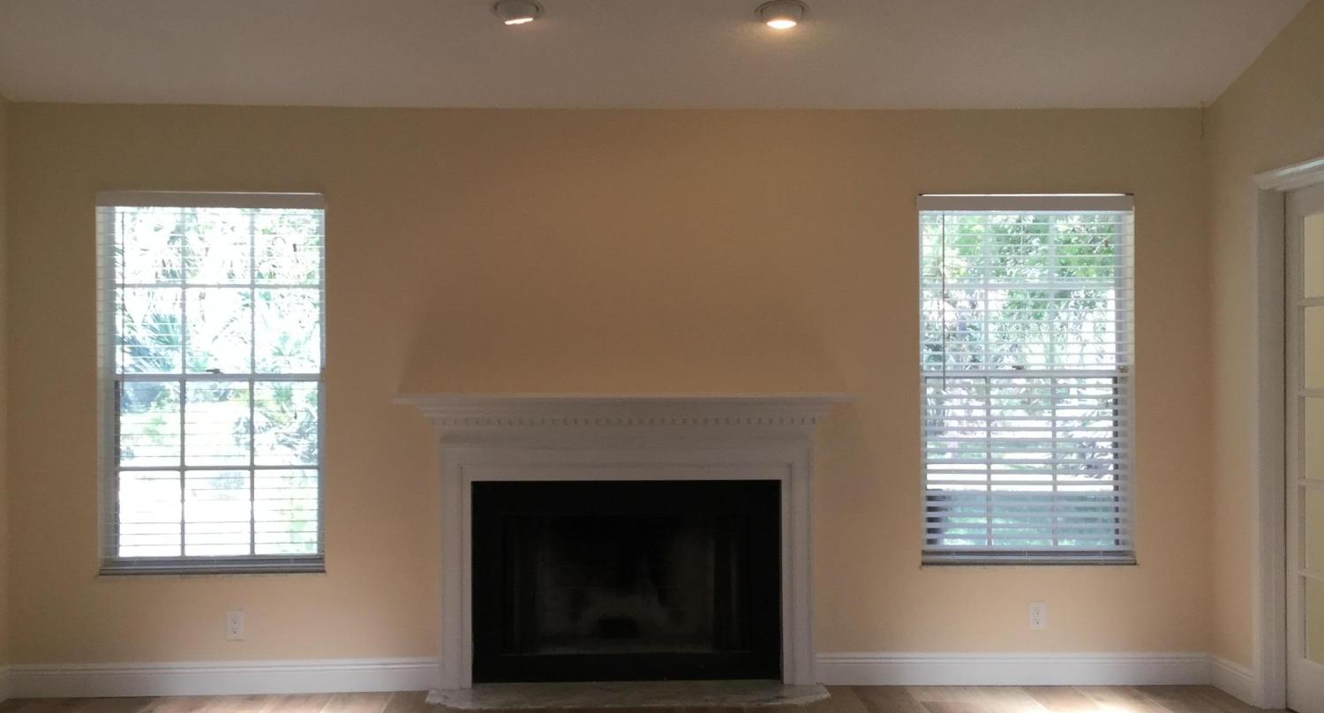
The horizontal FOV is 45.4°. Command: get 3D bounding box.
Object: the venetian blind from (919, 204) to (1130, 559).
[{"bbox_3d":[1.531,0.096,6.678,0.905,1.550,0.110,0,0,-3],"label":"venetian blind"}]

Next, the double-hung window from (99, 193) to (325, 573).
[{"bbox_3d":[-1.841,0.108,6.491,0.913,1.553,0.065,0,0,-3],"label":"double-hung window"}]

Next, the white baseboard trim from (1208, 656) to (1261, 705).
[{"bbox_3d":[2.317,1.307,6.442,0.018,0.138,0.450,0,0,-3],"label":"white baseboard trim"}]

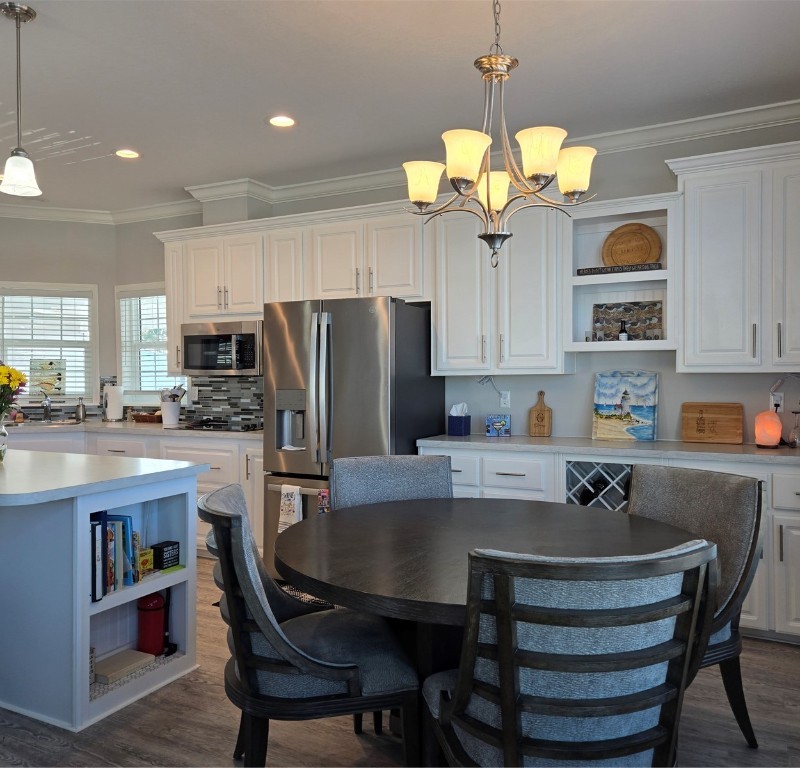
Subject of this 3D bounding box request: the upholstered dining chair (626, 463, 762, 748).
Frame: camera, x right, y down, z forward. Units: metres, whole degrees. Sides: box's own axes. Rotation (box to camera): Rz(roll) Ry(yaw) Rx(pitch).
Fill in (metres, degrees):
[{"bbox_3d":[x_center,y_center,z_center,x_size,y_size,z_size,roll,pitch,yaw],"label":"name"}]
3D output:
[{"bbox_3d":[0.883,0.819,2.562,0.667,0.949,0.586,-1,1,-26],"label":"upholstered dining chair"}]

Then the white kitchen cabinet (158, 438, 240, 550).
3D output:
[{"bbox_3d":[-1.305,0.815,5.145,0.790,0.860,0.625,0,0,28],"label":"white kitchen cabinet"}]

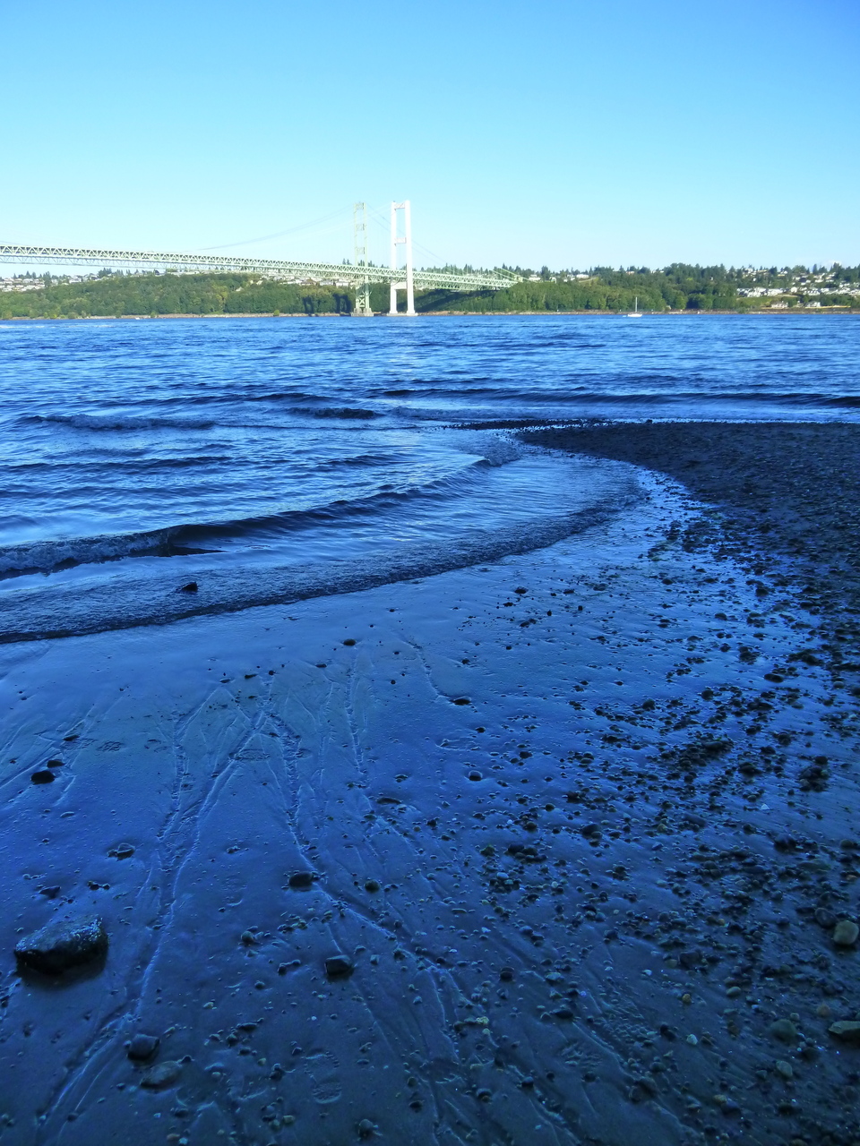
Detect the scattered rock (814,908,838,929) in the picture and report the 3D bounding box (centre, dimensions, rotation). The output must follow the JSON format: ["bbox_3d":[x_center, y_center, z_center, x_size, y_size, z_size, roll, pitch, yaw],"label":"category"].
[{"bbox_3d":[1.082,0.943,2.264,0.035,0.042,0.054,-14,20,-38],"label":"scattered rock"}]

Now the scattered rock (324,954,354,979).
[{"bbox_3d":[-0.235,1.008,2.128,0.071,0.035,0.048,-2,15,-5],"label":"scattered rock"}]

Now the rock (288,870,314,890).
[{"bbox_3d":[-0.386,0.916,2.478,0.077,0.032,0.054,-3,16,-8],"label":"rock"}]

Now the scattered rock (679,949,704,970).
[{"bbox_3d":[0.670,0.992,2.124,0.055,0.035,0.041,-2,15,-5],"label":"scattered rock"}]

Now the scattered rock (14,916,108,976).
[{"bbox_3d":[-0.969,0.979,2.184,0.222,0.088,0.138,-5,16,-15],"label":"scattered rock"}]

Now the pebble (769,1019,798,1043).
[{"bbox_3d":[0.814,1.052,1.905,0.058,0.032,0.046,3,16,14],"label":"pebble"}]

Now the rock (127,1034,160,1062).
[{"bbox_3d":[-0.653,1.083,1.893,0.066,0.030,0.055,-4,16,-10],"label":"rock"}]

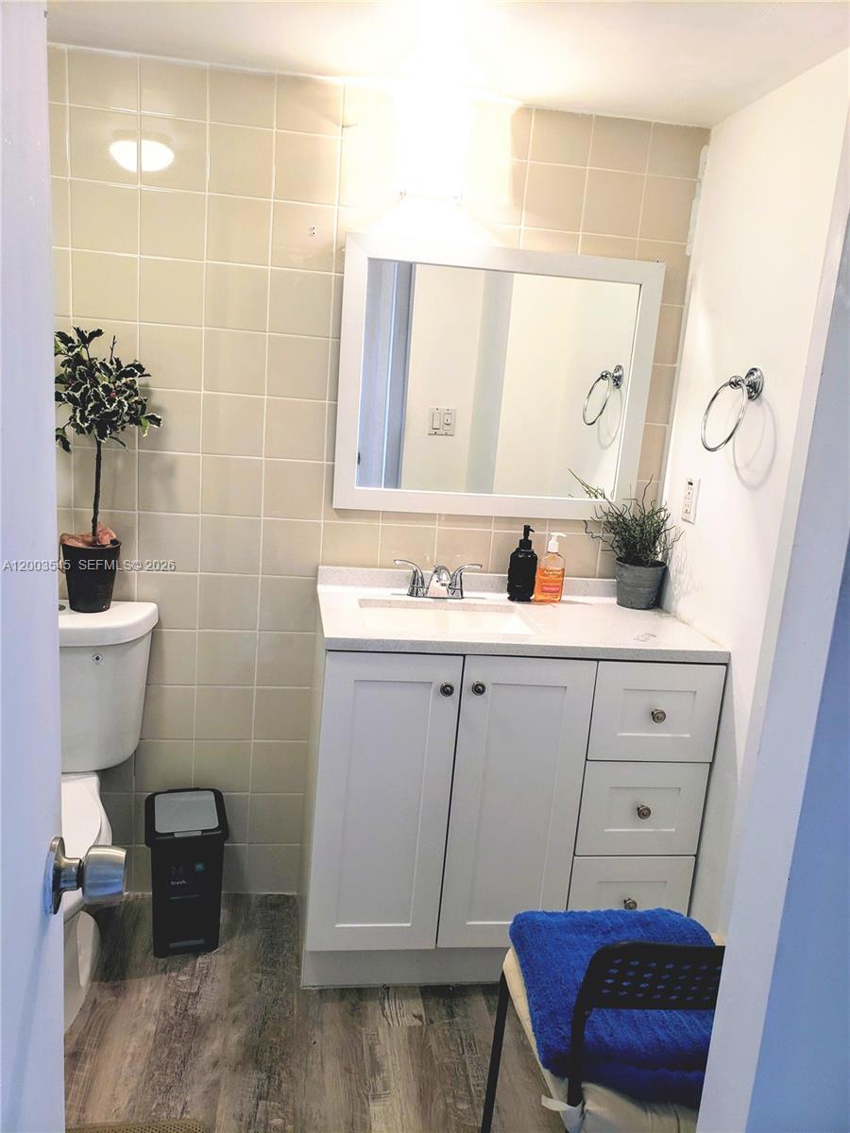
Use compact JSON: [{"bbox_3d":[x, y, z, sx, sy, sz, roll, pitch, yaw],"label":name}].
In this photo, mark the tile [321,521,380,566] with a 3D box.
[{"bbox_3d":[-0.198,-0.044,2.230,0.150,0.141,0.009,2,12,-9],"label":"tile"}]

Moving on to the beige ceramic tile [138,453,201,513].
[{"bbox_3d":[-0.638,-0.208,2.127,0.150,0.150,0.009,2,12,-9],"label":"beige ceramic tile"}]

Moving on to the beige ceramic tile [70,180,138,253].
[{"bbox_3d":[-0.750,-0.818,1.997,0.151,0.152,0.010,2,12,-9],"label":"beige ceramic tile"}]

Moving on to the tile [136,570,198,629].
[{"bbox_3d":[-0.667,0.091,2.212,0.152,0.152,0.010,3,12,-9],"label":"tile"}]

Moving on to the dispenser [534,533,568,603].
[{"bbox_3d":[0.329,0.003,2.234,0.070,0.180,0.045,0,13,-19],"label":"dispenser"}]

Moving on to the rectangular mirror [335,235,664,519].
[{"bbox_3d":[0.190,-0.464,2.196,0.818,0.673,0.026,2,12,-9],"label":"rectangular mirror"}]

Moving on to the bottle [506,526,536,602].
[{"bbox_3d":[0.260,-0.011,2.241,0.075,0.199,0.074,4,12,-1],"label":"bottle"}]

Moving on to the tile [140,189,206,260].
[{"bbox_3d":[-0.598,-0.810,2.020,0.152,0.152,0.010,3,12,-9],"label":"tile"}]

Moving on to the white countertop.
[{"bbox_3d":[0.203,0.108,2.074,0.913,0.078,0.474,2,12,-9],"label":"white countertop"}]

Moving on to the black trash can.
[{"bbox_3d":[-0.623,0.792,2.215,0.199,0.346,0.234,0,13,-20],"label":"black trash can"}]

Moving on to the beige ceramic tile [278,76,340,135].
[{"bbox_3d":[-0.269,-1.073,1.987,0.150,0.121,0.009,2,12,-9],"label":"beige ceramic tile"}]

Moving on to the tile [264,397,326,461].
[{"bbox_3d":[-0.328,-0.347,2.164,0.148,0.148,0.010,2,12,-9],"label":"tile"}]

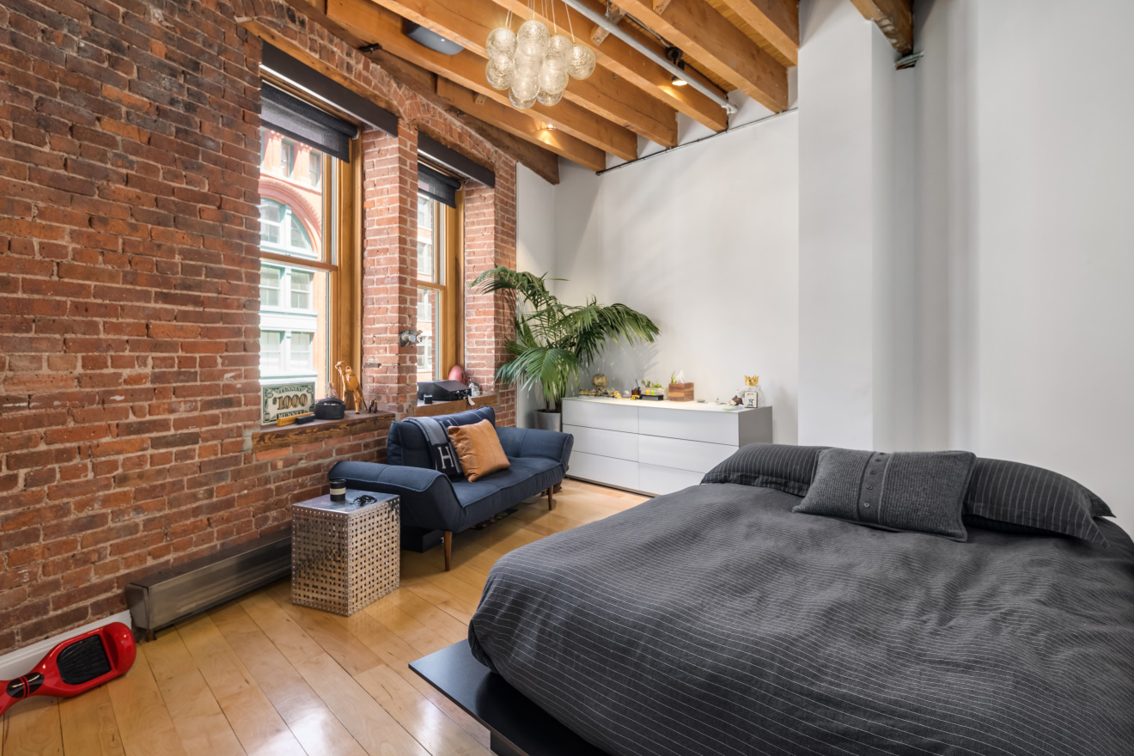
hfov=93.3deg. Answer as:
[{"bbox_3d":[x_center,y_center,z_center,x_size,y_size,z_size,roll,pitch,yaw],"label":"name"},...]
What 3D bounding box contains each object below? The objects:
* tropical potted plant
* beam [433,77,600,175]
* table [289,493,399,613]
[{"bbox_3d":[0.000,-0.007,5.060,1.580,1.950,1.250,0,2,0],"label":"tropical potted plant"},{"bbox_3d":[-0.317,-2.283,4.788,0.110,0.320,2.100,2,3,40],"label":"beam"},{"bbox_3d":[-1.079,0.841,2.647,0.335,0.466,0.335,1,2,22],"label":"table"}]

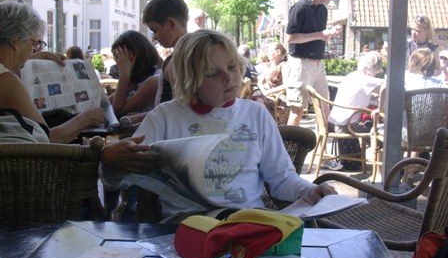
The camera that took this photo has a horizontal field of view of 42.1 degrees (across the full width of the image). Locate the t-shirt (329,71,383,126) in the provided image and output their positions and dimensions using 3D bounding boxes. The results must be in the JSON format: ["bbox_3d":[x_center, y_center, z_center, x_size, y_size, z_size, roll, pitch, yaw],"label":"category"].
[{"bbox_3d":[1.230,-0.287,5.450,0.420,0.520,0.470,-2,8,-24],"label":"t-shirt"}]

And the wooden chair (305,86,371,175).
[{"bbox_3d":[1.080,0.036,5.350,0.620,0.820,0.560,1,7,3],"label":"wooden chair"}]

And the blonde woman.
[{"bbox_3d":[-0.010,0.314,1.470,0.600,1.160,0.680,0,7,-5],"label":"blonde woman"}]

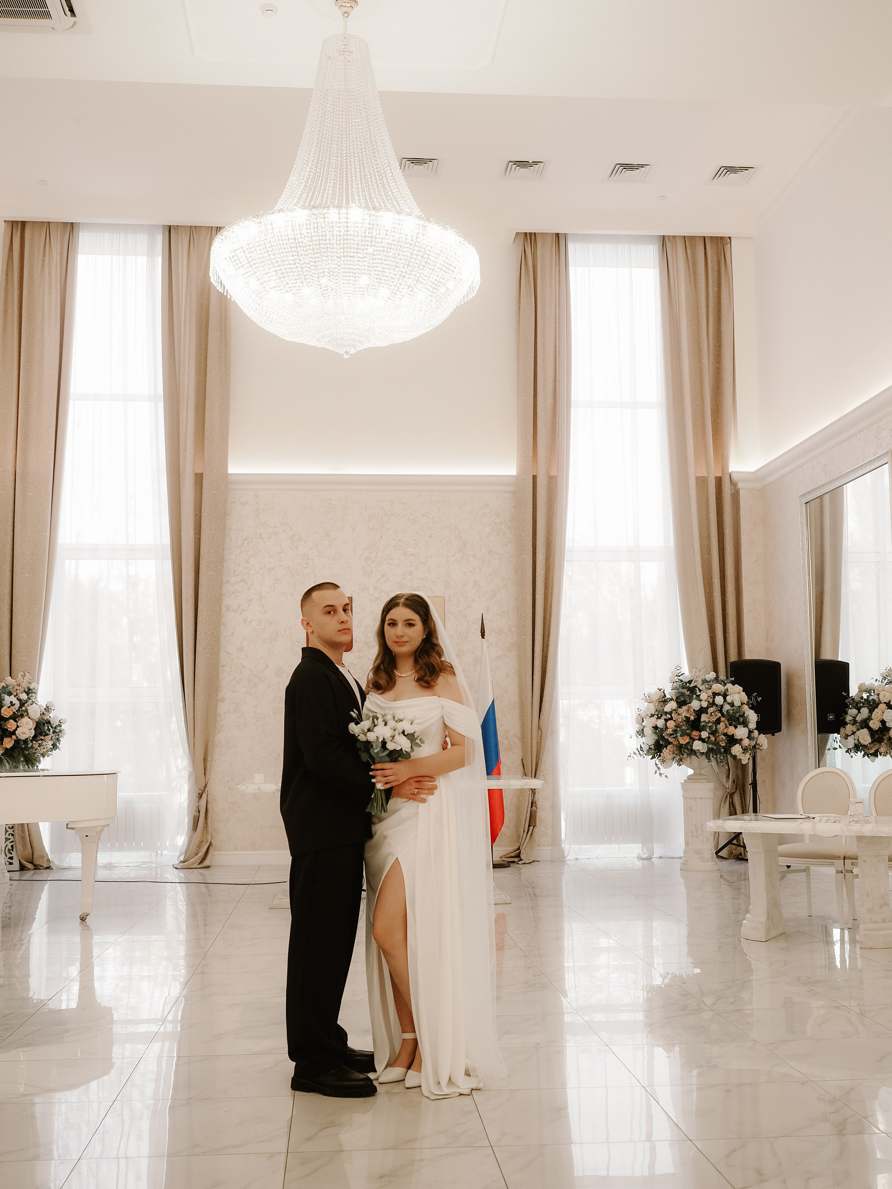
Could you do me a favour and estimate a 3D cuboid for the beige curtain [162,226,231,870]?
[{"bbox_3d":[-2.498,-0.547,12.902,0.700,6.400,0.260,0,-6,-5],"label":"beige curtain"}]

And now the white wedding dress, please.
[{"bbox_3d":[-0.053,0.873,4.736,0.460,1.680,0.480,-3,-7,19],"label":"white wedding dress"}]

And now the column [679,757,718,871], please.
[{"bbox_3d":[2.366,2.047,12.255,0.360,1.030,0.360,-2,-7,11],"label":"column"}]

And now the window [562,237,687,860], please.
[{"bbox_3d":[1.823,-0.572,13.669,1.380,6.560,0.220,0,-6,-5],"label":"window"}]

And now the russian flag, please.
[{"bbox_3d":[0.415,1.314,12.461,0.300,2.100,0.240,0,-6,-5],"label":"russian flag"}]

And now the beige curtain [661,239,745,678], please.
[{"bbox_3d":[2.644,-0.551,13.332,0.760,6.430,0.260,0,-6,-5],"label":"beige curtain"}]

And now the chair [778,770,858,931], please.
[{"bbox_3d":[2.455,1.657,8.621,0.480,0.985,0.540,-5,-8,35],"label":"chair"}]

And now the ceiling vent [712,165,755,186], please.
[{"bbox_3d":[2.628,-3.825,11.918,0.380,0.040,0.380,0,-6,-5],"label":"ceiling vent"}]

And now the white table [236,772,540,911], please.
[{"bbox_3d":[-0.436,1.861,9.927,2.220,0.900,1.150,0,-6,-5],"label":"white table"}]

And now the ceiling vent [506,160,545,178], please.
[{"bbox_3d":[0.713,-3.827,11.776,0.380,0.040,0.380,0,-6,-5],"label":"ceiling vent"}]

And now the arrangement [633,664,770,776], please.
[{"bbox_3d":[2.361,1.202,12.351,1.260,1.010,1.120,-2,-7,11],"label":"arrangement"}]

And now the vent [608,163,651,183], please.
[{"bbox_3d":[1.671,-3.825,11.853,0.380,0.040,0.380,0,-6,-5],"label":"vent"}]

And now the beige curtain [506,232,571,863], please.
[{"bbox_3d":[0.950,-0.554,13.191,0.740,6.430,0.260,0,-6,-5],"label":"beige curtain"}]

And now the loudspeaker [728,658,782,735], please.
[{"bbox_3d":[2.988,0.992,12.603,0.470,0.700,0.370,-2,-7,14],"label":"loudspeaker"}]

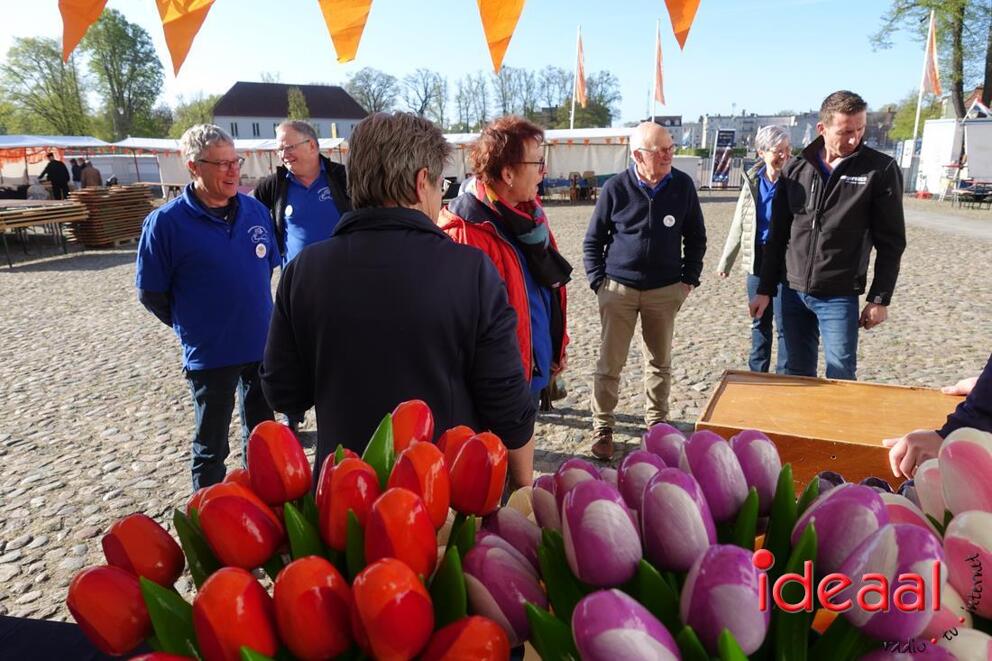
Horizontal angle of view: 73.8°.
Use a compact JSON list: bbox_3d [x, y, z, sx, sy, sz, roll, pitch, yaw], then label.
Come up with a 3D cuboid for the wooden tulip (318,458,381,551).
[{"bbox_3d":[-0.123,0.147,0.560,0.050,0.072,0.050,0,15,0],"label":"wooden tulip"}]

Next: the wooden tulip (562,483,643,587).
[{"bbox_3d":[0.077,0.147,0.480,0.054,0.077,0.054,-8,-6,0],"label":"wooden tulip"}]

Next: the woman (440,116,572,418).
[{"bbox_3d":[0.057,0.109,2.414,0.420,1.696,0.500,6,16,21],"label":"woman"}]

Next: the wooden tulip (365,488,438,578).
[{"bbox_3d":[-0.073,0.160,0.518,0.054,0.077,0.054,-6,-4,0],"label":"wooden tulip"}]

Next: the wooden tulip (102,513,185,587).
[{"bbox_3d":[-0.316,0.199,0.594,0.054,0.077,0.054,-28,11,0],"label":"wooden tulip"}]

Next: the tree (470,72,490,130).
[{"bbox_3d":[-2.171,-29.680,95.682,4.000,15.000,4.000,0,14,0],"label":"tree"}]

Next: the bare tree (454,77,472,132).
[{"bbox_3d":[-5.392,-33.568,104.859,2.900,12.597,2.900,0,15,0],"label":"bare tree"}]

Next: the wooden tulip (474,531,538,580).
[{"bbox_3d":[0.011,0.203,0.530,0.054,0.077,0.054,-24,-8,0],"label":"wooden tulip"}]

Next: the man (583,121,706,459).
[{"bbox_3d":[0.789,-0.199,3.491,0.620,1.722,0.380,2,15,7],"label":"man"}]

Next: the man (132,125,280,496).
[{"bbox_3d":[-1.111,0.059,2.629,0.420,1.678,0.560,9,18,31],"label":"man"}]

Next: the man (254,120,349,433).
[{"bbox_3d":[-1.086,-0.246,3.749,0.560,1.770,0.360,-3,14,-10],"label":"man"}]

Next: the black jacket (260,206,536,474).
[{"bbox_3d":[-0.204,0.057,1.478,0.550,0.660,0.360,3,16,10],"label":"black jacket"}]

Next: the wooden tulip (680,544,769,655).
[{"bbox_3d":[0.160,0.187,0.460,0.054,0.077,0.054,-4,-11,0],"label":"wooden tulip"}]

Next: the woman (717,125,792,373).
[{"bbox_3d":[1.599,-0.328,3.954,0.530,1.726,0.360,3,16,12],"label":"woman"}]

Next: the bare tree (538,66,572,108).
[{"bbox_3d":[9.419,-34.271,104.666,5.300,14.056,5.300,0,15,0],"label":"bare tree"}]

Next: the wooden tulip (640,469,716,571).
[{"bbox_3d":[0.146,0.150,0.525,0.054,0.077,0.054,-6,-5,0],"label":"wooden tulip"}]

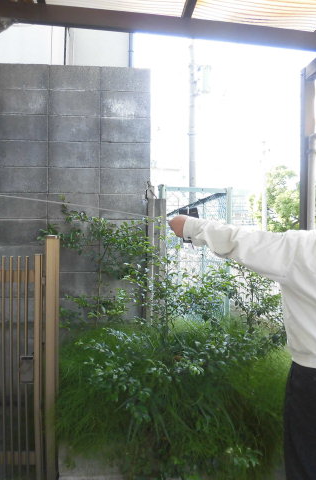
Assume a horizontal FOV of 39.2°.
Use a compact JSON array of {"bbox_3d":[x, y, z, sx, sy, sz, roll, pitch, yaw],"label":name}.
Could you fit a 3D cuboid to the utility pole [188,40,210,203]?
[{"bbox_3d":[1.650,-3.400,18.500,0.850,9.800,0.420,0,0,0],"label":"utility pole"}]

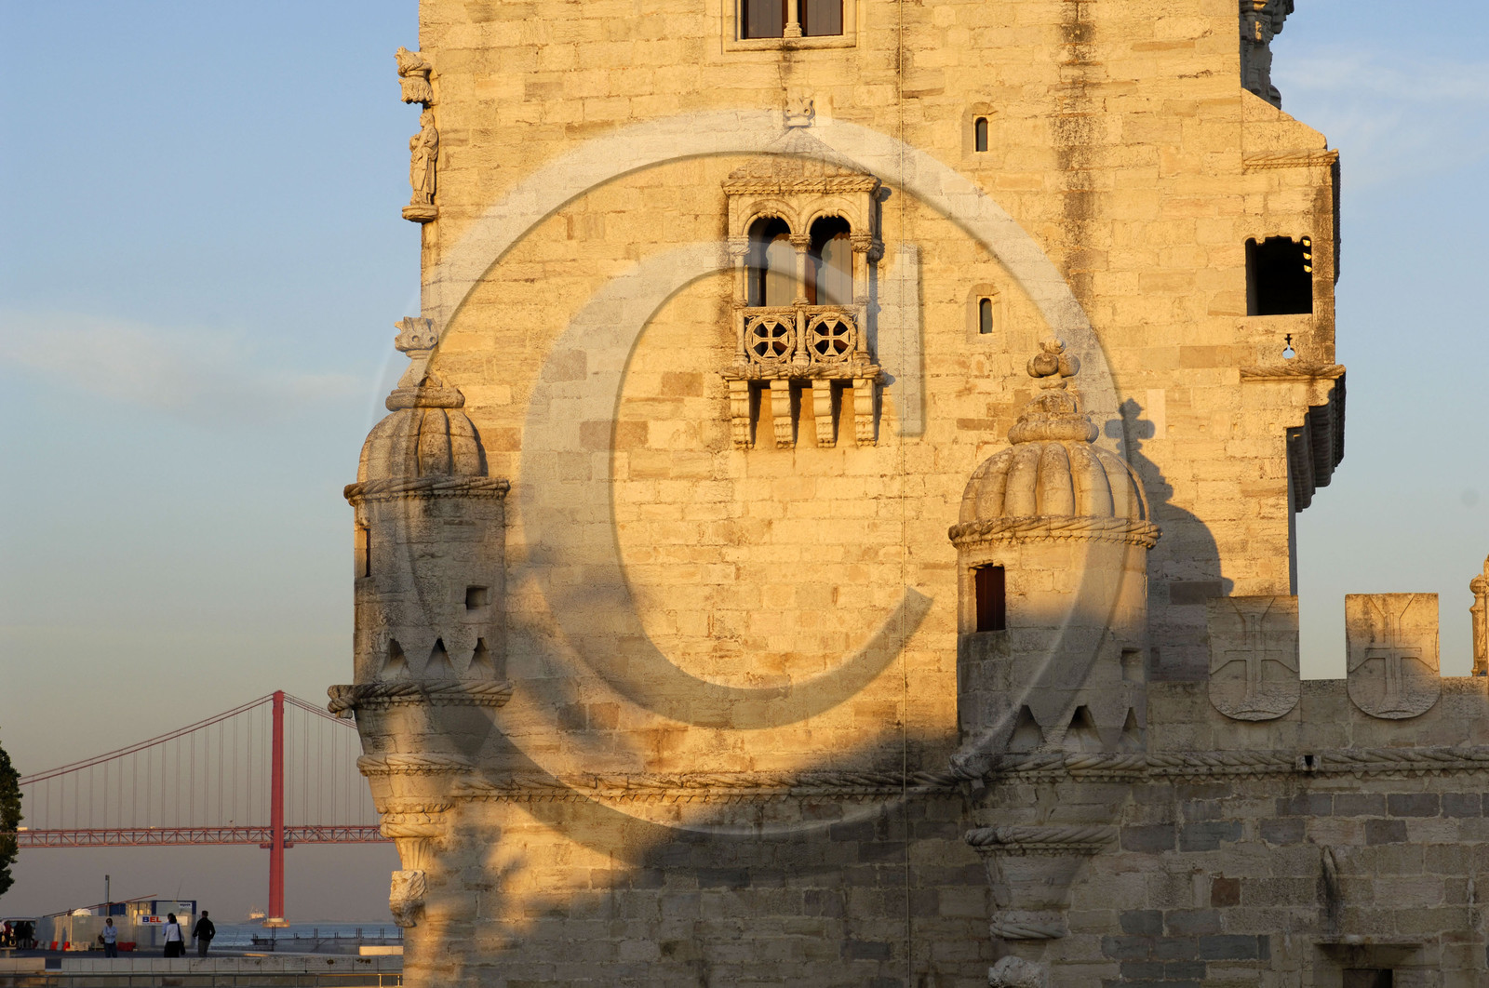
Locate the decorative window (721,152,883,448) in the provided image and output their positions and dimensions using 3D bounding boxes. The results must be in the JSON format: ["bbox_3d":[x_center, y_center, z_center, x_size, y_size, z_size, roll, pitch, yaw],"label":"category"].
[{"bbox_3d":[0.809,-2.680,55.580,2.099,3.950,0.950,-1,-6,8],"label":"decorative window"}]

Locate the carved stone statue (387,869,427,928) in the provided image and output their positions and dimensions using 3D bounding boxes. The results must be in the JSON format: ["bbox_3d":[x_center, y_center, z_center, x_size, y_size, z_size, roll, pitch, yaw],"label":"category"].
[{"bbox_3d":[-4.684,5.588,55.312,0.520,0.820,0.500,4,-8,-36],"label":"carved stone statue"}]

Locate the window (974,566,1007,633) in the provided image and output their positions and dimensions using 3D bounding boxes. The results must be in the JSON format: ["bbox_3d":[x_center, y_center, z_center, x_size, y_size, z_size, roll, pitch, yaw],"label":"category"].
[{"bbox_3d":[2.927,1.252,47.900,0.180,0.800,0.570,5,-8,-40],"label":"window"}]

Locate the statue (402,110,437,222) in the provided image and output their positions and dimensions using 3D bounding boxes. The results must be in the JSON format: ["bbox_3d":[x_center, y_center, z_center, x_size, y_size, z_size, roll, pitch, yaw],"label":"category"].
[{"bbox_3d":[-4.570,-4.628,56.524,0.440,1.600,0.470,4,-8,-36],"label":"statue"}]

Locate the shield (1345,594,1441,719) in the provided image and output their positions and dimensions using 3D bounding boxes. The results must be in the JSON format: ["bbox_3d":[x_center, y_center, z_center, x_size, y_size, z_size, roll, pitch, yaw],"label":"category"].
[{"bbox_3d":[7.612,1.907,46.988,1.090,1.470,0.270,-1,-6,9],"label":"shield"}]

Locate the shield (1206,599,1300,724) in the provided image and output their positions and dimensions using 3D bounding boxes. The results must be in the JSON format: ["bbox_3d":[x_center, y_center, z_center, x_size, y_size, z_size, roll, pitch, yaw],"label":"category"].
[{"bbox_3d":[6.008,1.945,47.235,1.090,1.470,0.270,-1,-6,9],"label":"shield"}]

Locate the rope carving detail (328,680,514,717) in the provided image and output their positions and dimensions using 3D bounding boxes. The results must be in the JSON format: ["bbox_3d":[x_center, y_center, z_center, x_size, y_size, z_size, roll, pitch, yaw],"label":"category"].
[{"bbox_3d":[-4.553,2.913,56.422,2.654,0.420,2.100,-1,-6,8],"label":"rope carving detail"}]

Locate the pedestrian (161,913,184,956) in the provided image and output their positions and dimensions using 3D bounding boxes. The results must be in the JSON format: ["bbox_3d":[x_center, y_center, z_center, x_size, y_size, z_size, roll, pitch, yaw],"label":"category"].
[{"bbox_3d":[-17.676,13.806,124.000,0.600,1.660,0.400,1,-6,-10],"label":"pedestrian"}]

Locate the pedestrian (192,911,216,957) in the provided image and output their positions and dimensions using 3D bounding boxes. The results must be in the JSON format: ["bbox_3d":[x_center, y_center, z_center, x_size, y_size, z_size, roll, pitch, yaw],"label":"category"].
[{"bbox_3d":[-16.864,13.881,125.000,0.640,1.760,0.360,1,-6,-5],"label":"pedestrian"}]

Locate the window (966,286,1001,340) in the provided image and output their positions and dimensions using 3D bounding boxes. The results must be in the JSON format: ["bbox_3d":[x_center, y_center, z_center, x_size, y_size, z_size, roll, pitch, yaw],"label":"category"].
[{"bbox_3d":[3.301,-2.484,55.169,0.480,0.760,0.250,-1,-6,9],"label":"window"}]

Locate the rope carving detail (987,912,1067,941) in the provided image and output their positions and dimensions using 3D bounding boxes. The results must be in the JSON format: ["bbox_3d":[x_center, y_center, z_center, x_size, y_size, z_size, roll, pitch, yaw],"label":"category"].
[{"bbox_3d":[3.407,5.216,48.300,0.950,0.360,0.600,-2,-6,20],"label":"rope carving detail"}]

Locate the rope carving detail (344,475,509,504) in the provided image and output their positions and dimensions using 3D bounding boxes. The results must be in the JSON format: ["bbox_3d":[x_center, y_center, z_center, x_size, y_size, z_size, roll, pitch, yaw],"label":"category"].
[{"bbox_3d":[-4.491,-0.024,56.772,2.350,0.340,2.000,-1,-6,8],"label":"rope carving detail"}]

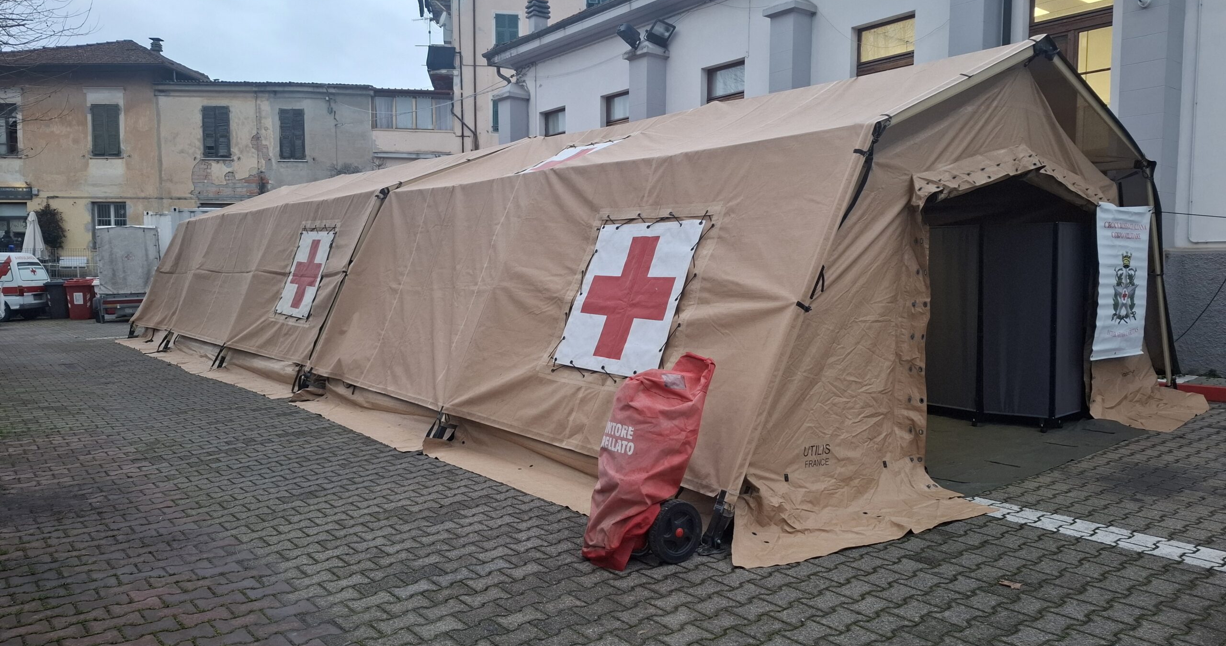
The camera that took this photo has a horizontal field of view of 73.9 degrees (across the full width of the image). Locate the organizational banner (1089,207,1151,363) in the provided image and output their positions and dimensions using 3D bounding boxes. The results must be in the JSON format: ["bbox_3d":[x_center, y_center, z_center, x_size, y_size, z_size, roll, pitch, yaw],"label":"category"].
[{"bbox_3d":[4.237,-0.344,6.800,0.850,1.270,0.030,-2,5,-31],"label":"organizational banner"}]

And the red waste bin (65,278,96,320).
[{"bbox_3d":[-14.530,-0.653,22.200,0.600,1.090,0.730,-2,5,-27],"label":"red waste bin"}]

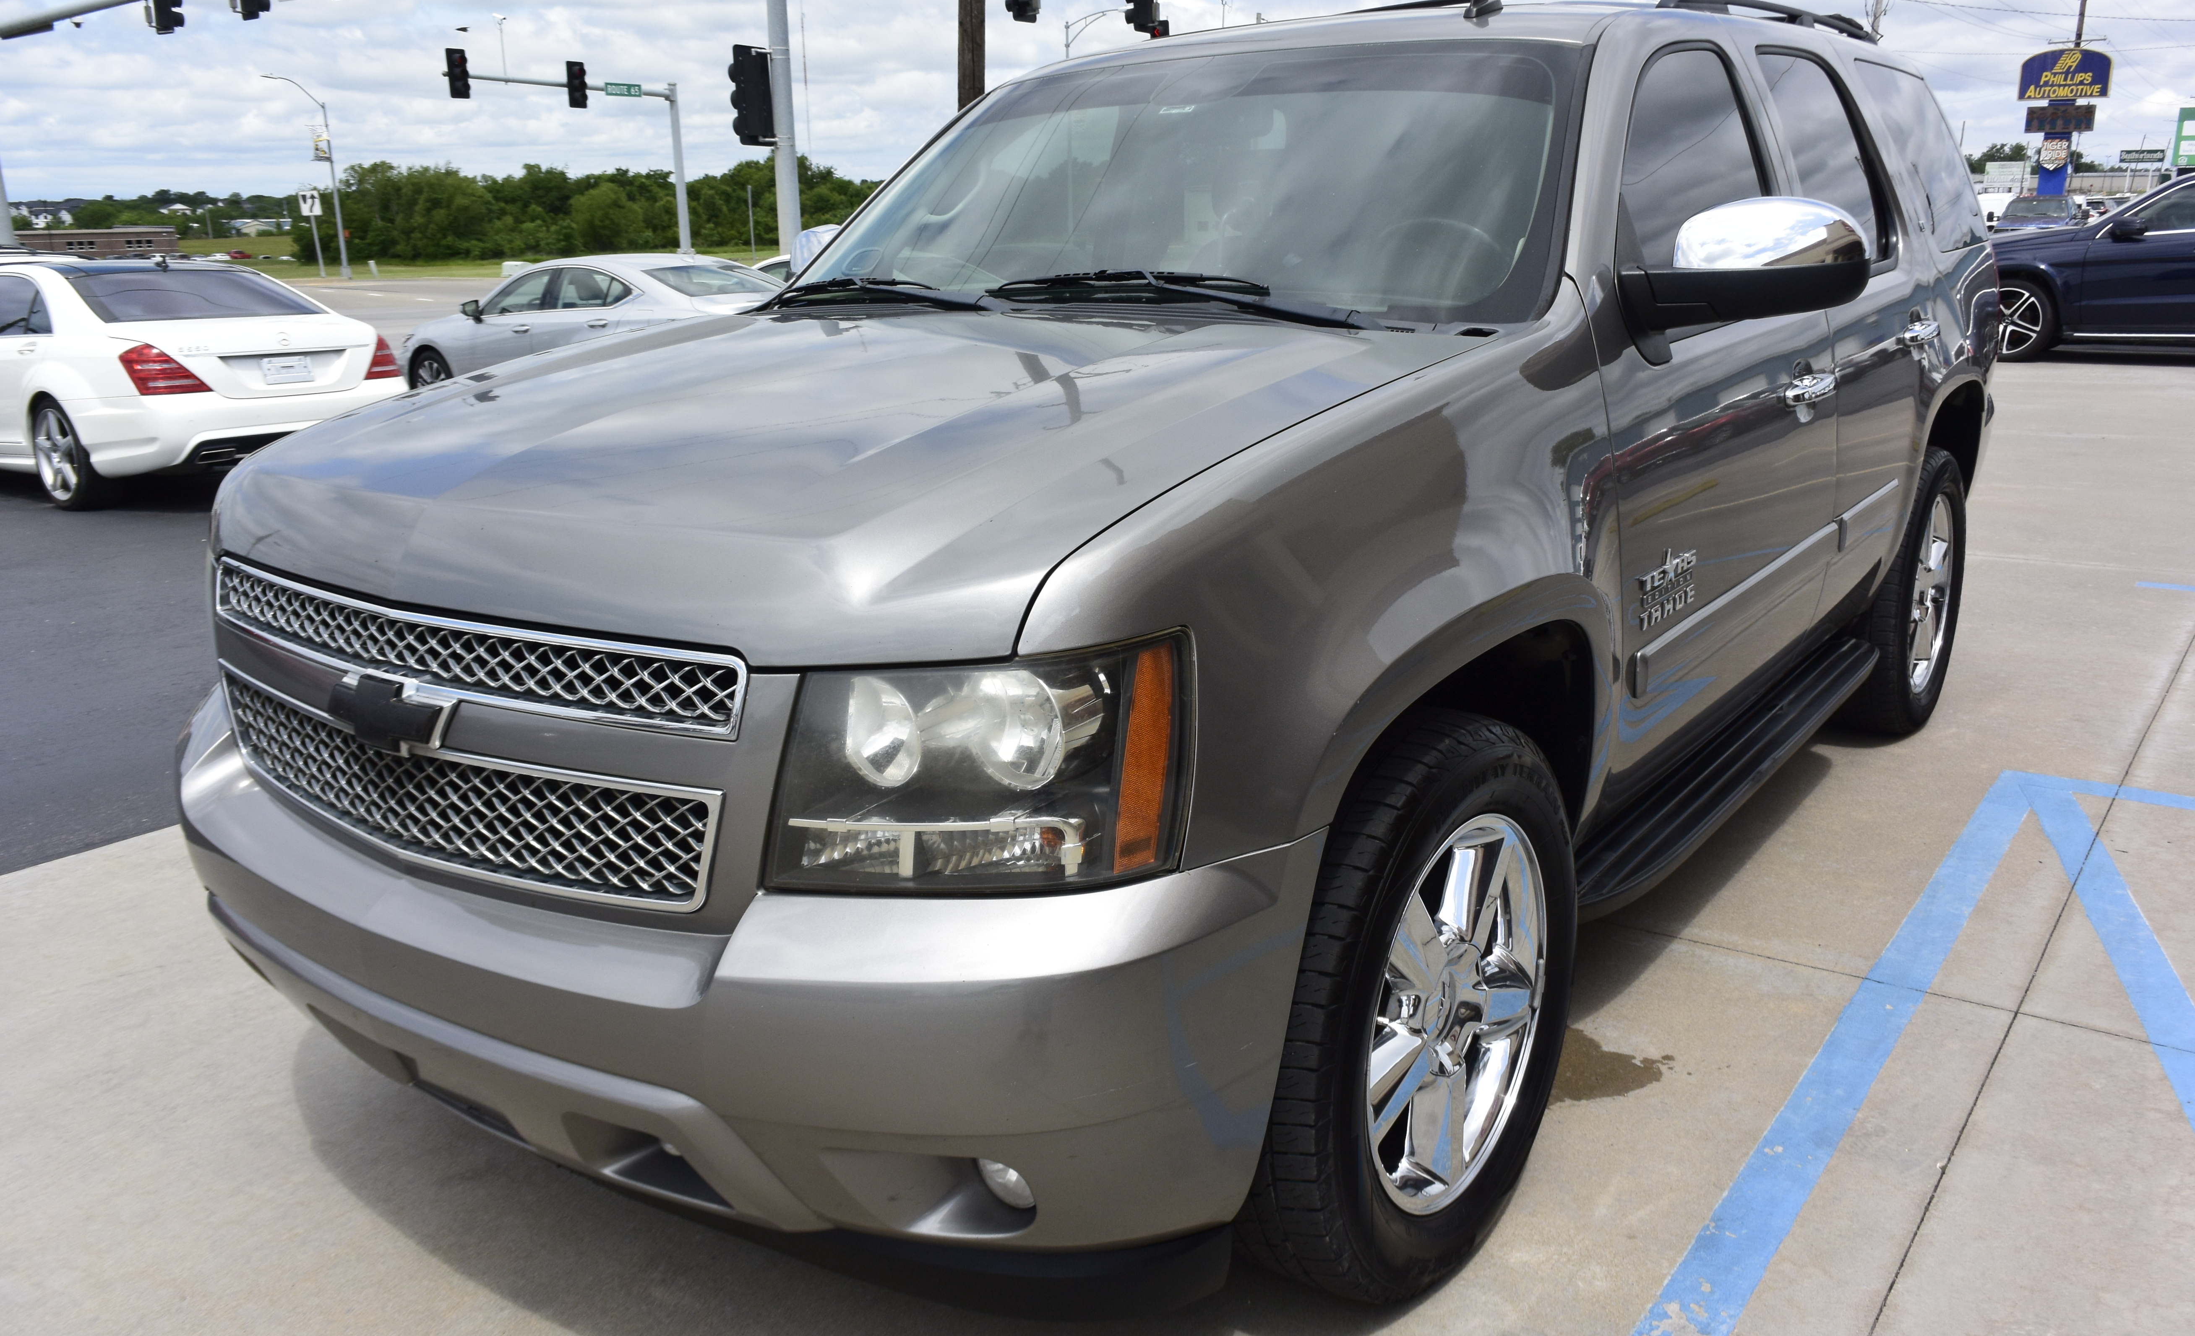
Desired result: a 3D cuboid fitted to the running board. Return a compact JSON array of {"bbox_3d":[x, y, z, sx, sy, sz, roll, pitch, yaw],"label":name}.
[{"bbox_3d":[1.301,0.186,3.380,0.190,0.085,1.950,9,19,36],"label":"running board"}]

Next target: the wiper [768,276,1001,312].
[{"bbox_3d":[-0.415,-0.691,3.051,0.140,0.070,0.750,-15,21,-41],"label":"wiper"}]

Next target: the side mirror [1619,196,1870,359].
[{"bbox_3d":[0.981,-0.579,2.466,0.325,0.245,0.210,10,19,35],"label":"side mirror"}]

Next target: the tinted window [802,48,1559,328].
[{"bbox_3d":[0.079,-0.852,3.027,1.680,0.150,0.870,9,55,36],"label":"tinted window"}]

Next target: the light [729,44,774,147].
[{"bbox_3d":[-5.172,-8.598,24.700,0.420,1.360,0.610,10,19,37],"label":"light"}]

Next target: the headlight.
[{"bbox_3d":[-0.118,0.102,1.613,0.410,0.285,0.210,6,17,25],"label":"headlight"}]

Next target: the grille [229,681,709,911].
[{"bbox_3d":[-0.800,0.126,1.959,1.010,0.165,0.100,10,19,35],"label":"grille"}]

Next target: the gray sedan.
[{"bbox_3d":[-4.460,-3.090,15.150,4.930,1.450,1.860,8,18,31],"label":"gray sedan"}]

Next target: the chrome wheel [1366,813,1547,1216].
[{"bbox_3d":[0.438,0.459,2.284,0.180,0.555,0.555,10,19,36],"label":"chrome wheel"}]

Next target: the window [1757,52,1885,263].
[{"bbox_3d":[1.560,-1.069,3.494,0.050,0.455,0.770,-11,7,39],"label":"window"}]

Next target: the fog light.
[{"bbox_3d":[-0.100,0.561,1.791,0.085,0.080,0.055,9,19,36],"label":"fog light"}]

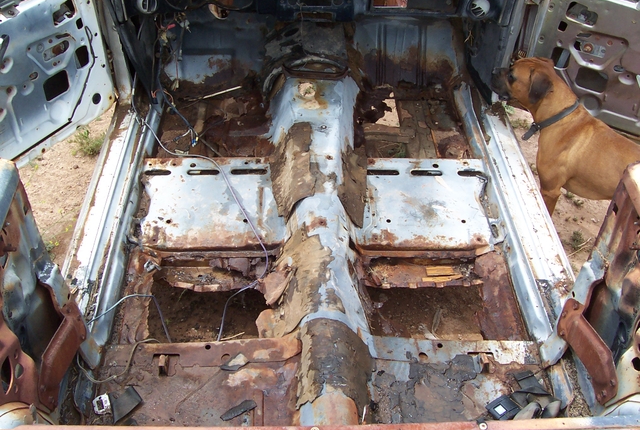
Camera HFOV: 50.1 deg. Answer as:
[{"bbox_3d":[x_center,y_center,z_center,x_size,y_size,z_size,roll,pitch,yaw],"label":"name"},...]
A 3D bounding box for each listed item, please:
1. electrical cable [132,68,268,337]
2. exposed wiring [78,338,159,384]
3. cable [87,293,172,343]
[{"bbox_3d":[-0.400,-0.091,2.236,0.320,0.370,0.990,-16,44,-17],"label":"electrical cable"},{"bbox_3d":[-0.520,0.373,1.776,0.205,0.075,0.100,-16,44,-18],"label":"exposed wiring"},{"bbox_3d":[-0.532,0.304,1.928,0.200,0.190,0.110,-19,45,-21],"label":"cable"}]

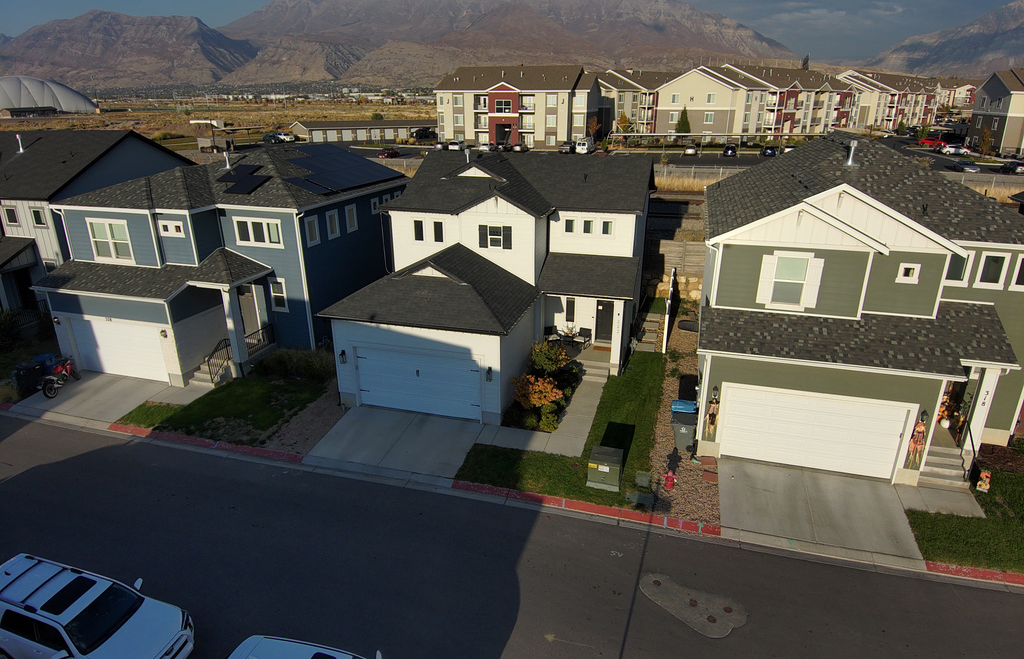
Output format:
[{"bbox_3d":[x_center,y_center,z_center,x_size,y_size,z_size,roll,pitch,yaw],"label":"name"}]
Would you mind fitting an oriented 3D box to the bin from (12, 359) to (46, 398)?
[{"bbox_3d":[-18.899,1.912,24.602,0.820,1.120,0.680,6,21,15],"label":"bin"}]

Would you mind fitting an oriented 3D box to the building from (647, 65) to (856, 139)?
[{"bbox_3d":[49.888,-44.153,121.497,54.000,13.200,20.200,-18,27,-40],"label":"building"}]

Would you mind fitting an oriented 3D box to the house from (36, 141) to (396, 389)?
[{"bbox_3d":[-12.727,-4.464,30.782,9.900,8.700,16.100,6,21,15],"label":"house"}]

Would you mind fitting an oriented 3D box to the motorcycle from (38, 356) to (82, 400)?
[{"bbox_3d":[-18.042,1.864,24.882,0.780,1.130,2.050,1,21,3],"label":"motorcycle"}]

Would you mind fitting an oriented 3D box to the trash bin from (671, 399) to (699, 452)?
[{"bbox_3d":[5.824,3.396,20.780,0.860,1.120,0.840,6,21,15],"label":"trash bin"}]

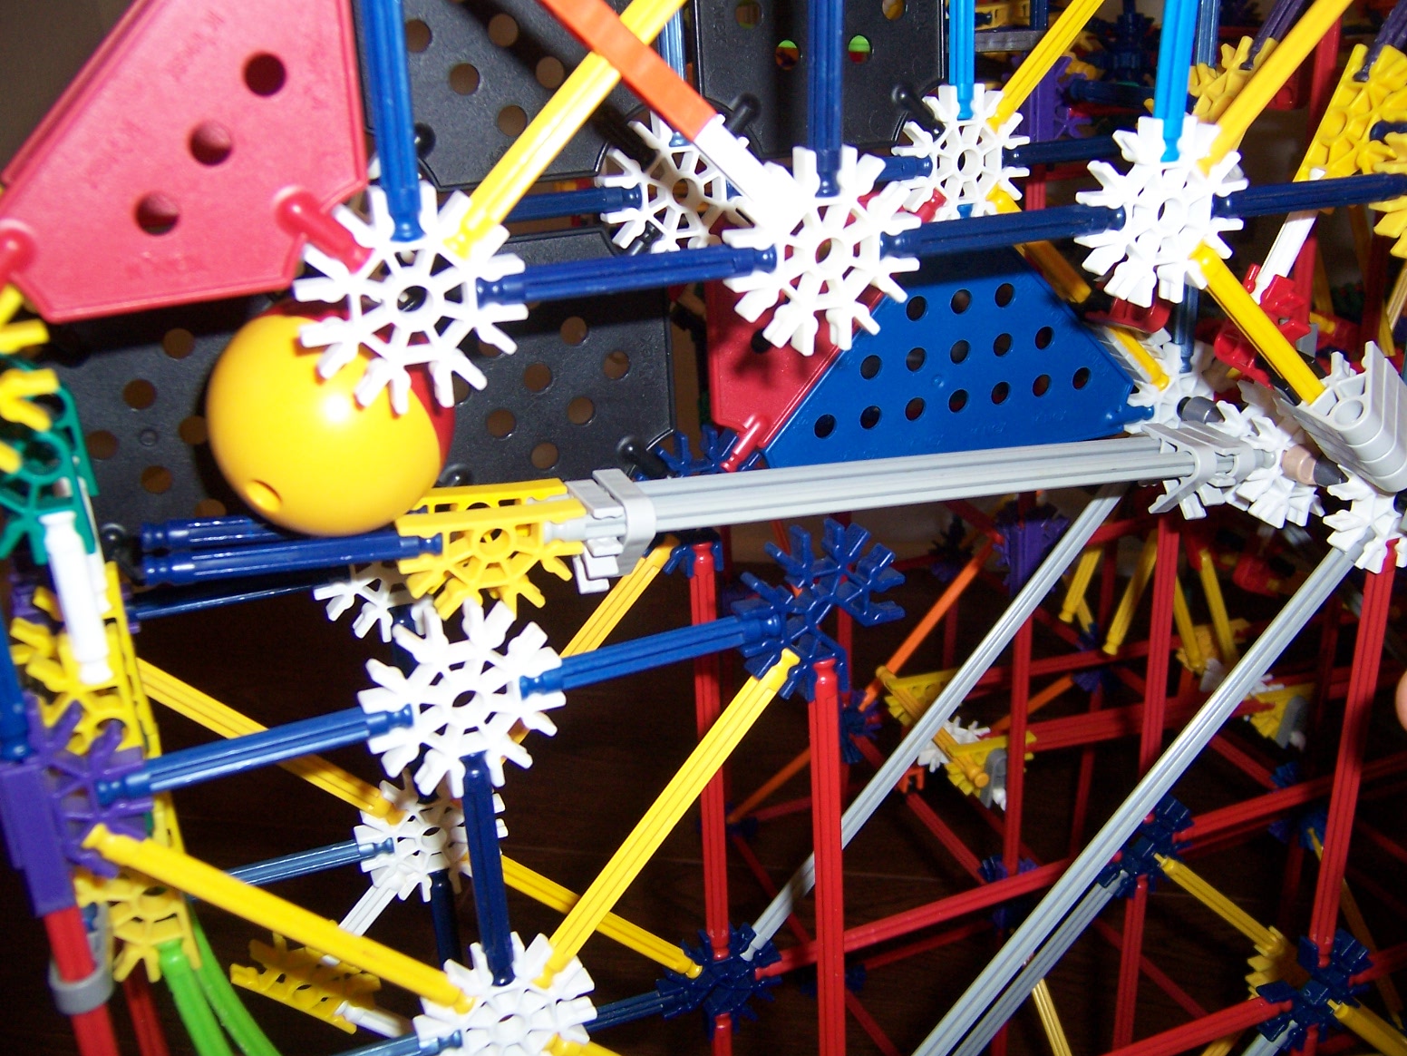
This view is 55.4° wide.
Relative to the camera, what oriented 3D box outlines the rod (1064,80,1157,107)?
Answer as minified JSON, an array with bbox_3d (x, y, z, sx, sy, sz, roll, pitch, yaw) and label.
[{"bbox_3d":[0.119,-0.120,0.373,0.006,0.006,0.054,-12,25,-20],"label":"rod"}]

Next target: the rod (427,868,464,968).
[{"bbox_3d":[-0.065,0.112,0.346,0.006,0.054,0.006,-11,23,-21],"label":"rod"}]

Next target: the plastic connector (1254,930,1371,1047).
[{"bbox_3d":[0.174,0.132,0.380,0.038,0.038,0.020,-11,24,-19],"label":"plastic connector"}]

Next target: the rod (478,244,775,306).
[{"bbox_3d":[-0.012,-0.044,0.232,0.054,0.006,0.006,-11,24,-19],"label":"rod"}]

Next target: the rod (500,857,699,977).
[{"bbox_3d":[-0.031,0.105,0.360,0.006,0.086,0.006,-52,31,0],"label":"rod"}]

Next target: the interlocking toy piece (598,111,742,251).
[{"bbox_3d":[-0.004,-0.077,0.310,0.038,0.038,0.006,-11,24,-19],"label":"interlocking toy piece"}]

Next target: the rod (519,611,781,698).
[{"bbox_3d":[-0.009,0.025,0.264,0.054,0.006,0.006,-12,22,-21],"label":"rod"}]

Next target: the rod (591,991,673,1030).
[{"bbox_3d":[-0.029,0.142,0.384,0.054,0.006,0.006,-11,24,-19],"label":"rod"}]

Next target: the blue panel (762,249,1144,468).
[{"bbox_3d":[0.067,-0.047,0.345,0.123,0.066,0.006,-11,25,-20],"label":"blue panel"}]

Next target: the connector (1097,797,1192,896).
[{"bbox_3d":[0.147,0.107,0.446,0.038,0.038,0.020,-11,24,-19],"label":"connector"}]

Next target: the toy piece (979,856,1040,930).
[{"bbox_3d":[0.129,0.152,0.557,0.031,0.038,0.036,-11,23,-21],"label":"toy piece"}]

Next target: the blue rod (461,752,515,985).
[{"bbox_3d":[-0.042,0.067,0.263,0.006,0.054,0.006,-12,23,-20],"label":"blue rod"}]

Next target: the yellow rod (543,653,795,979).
[{"bbox_3d":[-0.008,0.060,0.275,0.086,0.006,0.006,-51,30,2],"label":"yellow rod"}]

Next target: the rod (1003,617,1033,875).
[{"bbox_3d":[0.120,0.081,0.512,0.006,0.130,0.006,-11,24,-19],"label":"rod"}]

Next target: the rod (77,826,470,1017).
[{"bbox_3d":[-0.076,0.074,0.250,0.086,0.006,0.006,37,1,-30],"label":"rod"}]

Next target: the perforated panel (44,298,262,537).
[{"bbox_3d":[-0.109,-0.021,0.287,0.064,0.064,0.005,-11,24,-19],"label":"perforated panel"}]

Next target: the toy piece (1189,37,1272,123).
[{"bbox_3d":[0.137,-0.113,0.364,0.006,0.038,0.023,14,13,-27],"label":"toy piece"}]

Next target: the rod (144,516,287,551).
[{"bbox_3d":[-0.081,-0.001,0.264,0.054,0.006,0.006,-6,21,-22],"label":"rod"}]

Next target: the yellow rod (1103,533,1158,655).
[{"bbox_3d":[0.184,0.011,0.557,0.006,0.086,0.006,9,15,-27],"label":"yellow rod"}]

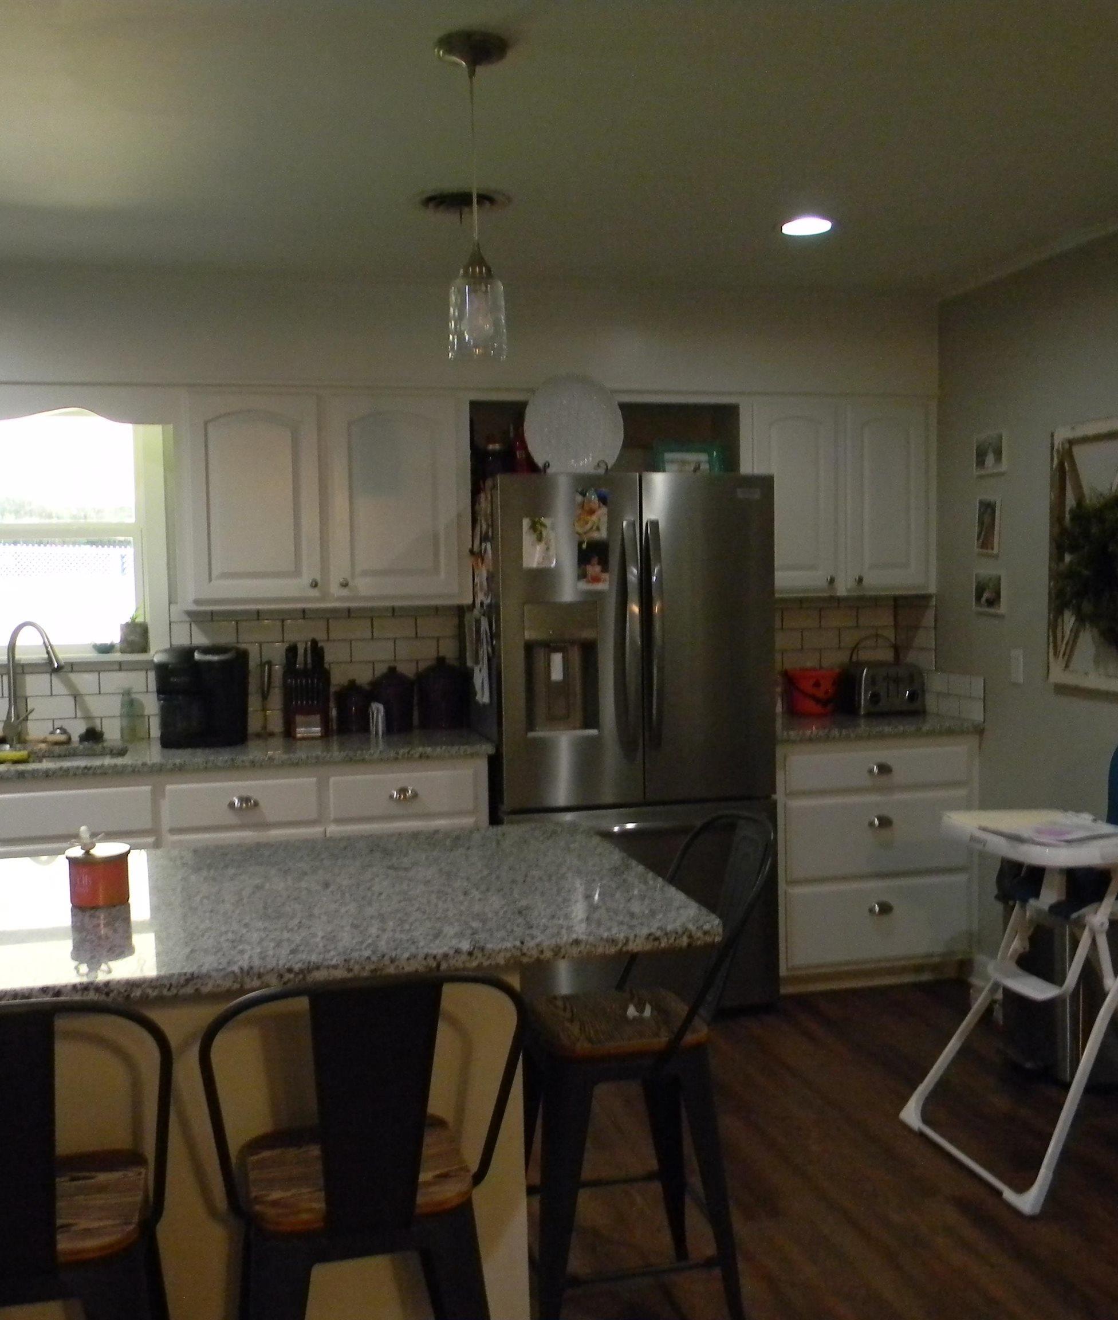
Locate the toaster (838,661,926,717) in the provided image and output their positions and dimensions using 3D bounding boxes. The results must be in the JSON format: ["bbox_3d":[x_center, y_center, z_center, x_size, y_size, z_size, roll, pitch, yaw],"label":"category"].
[{"bbox_3d":[1.203,0.095,5.351,0.257,0.195,0.245,-2,4,-13],"label":"toaster"}]

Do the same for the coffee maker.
[{"bbox_3d":[-1.172,0.114,4.698,0.287,0.323,0.300,-2,3,-13],"label":"coffee maker"}]

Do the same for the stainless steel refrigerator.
[{"bbox_3d":[0.192,0.275,4.845,0.912,1.763,0.735,-2,4,-13],"label":"stainless steel refrigerator"}]

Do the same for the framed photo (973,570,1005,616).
[{"bbox_3d":[1.447,-0.230,4.776,0.016,0.139,0.183,-2,3,-13],"label":"framed photo"}]

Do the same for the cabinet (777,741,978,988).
[{"bbox_3d":[1.024,0.684,5.159,0.728,0.883,0.620,-2,4,-13],"label":"cabinet"}]

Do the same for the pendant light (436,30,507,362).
[{"bbox_3d":[-0.157,-0.857,2.658,0.130,0.580,0.130,-2,4,-13],"label":"pendant light"}]

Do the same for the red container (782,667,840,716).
[{"bbox_3d":[0.945,0.119,5.288,0.204,0.164,0.204,-1,4,0],"label":"red container"}]

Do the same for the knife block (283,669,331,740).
[{"bbox_3d":[-0.860,0.132,4.843,0.150,0.242,0.180,-2,4,-13],"label":"knife block"}]

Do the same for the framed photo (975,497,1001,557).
[{"bbox_3d":[1.450,-0.455,4.794,0.017,0.186,0.136,-2,4,-13],"label":"framed photo"}]

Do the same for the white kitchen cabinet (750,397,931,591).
[{"bbox_3d":[0.968,-0.594,5.224,0.746,0.712,0.325,-2,4,-13],"label":"white kitchen cabinet"}]

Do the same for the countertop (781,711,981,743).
[{"bbox_3d":[1.005,0.229,5.090,0.761,0.035,0.652,-2,3,-13],"label":"countertop"}]

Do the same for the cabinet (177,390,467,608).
[{"bbox_3d":[-0.788,-0.532,4.784,0.950,0.707,0.345,-2,3,-13],"label":"cabinet"}]

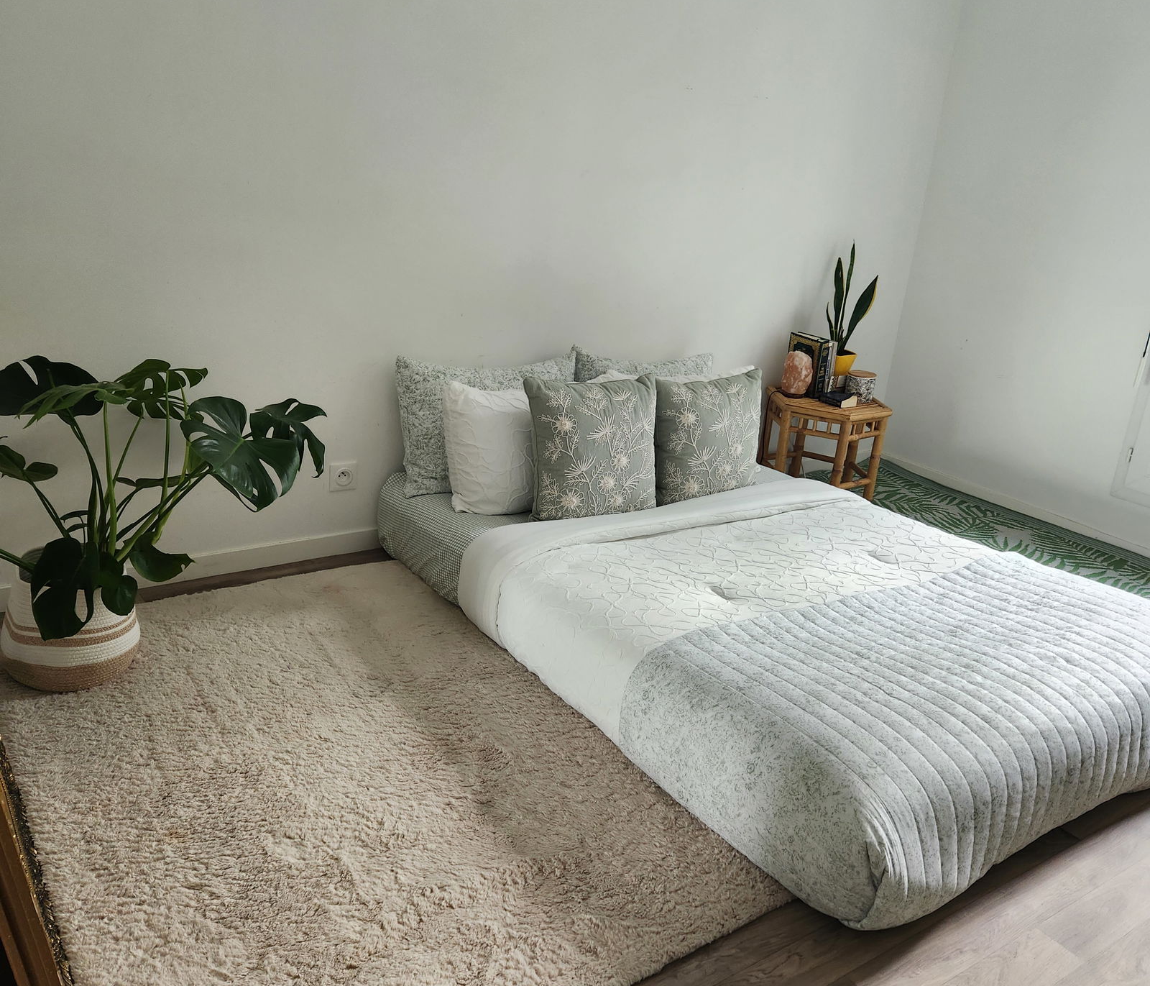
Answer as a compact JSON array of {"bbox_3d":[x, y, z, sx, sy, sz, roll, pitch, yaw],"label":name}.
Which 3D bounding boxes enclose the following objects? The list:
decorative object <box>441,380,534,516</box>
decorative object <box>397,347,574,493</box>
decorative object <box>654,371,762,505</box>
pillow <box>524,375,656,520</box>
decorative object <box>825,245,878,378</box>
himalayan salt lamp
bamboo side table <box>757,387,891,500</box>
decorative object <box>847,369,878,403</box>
[{"bbox_3d":[-0.123,-0.166,3.097,0.560,0.410,0.160,-9,7,-34],"label":"decorative object"},{"bbox_3d":[-0.251,-0.234,3.189,0.640,0.440,0.160,-9,9,-34],"label":"decorative object"},{"bbox_3d":[0.446,-0.197,3.323,0.450,0.430,0.150,-9,9,-34],"label":"decorative object"},{"bbox_3d":[0.064,-0.147,3.059,0.460,0.430,0.150,-9,9,-34],"label":"pillow"},{"bbox_3d":[1.033,-0.677,3.814,0.200,0.490,0.170,-9,24,-34],"label":"decorative object"},{"bbox_3d":[0.845,-0.455,3.840,0.120,0.175,0.120,-9,24,-34],"label":"himalayan salt lamp"},{"bbox_3d":[0.943,-0.150,3.891,0.475,0.425,0.415,-9,24,-34],"label":"bamboo side table"},{"bbox_3d":[1.090,-0.399,3.842,0.113,0.105,0.113,-9,24,-34],"label":"decorative object"}]

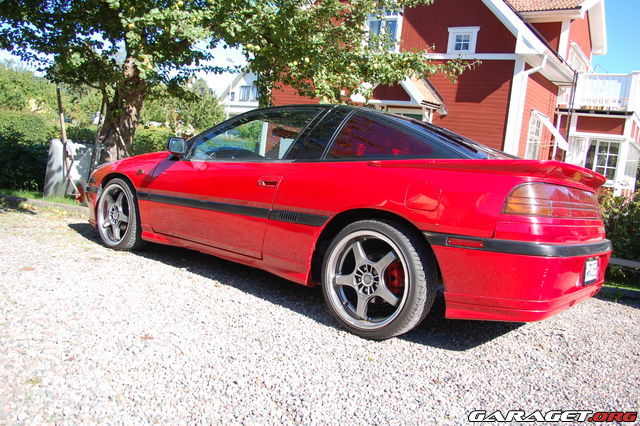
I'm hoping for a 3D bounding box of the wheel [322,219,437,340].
[{"bbox_3d":[0.310,0.351,2.578,0.615,0.615,0.220,9,3,37],"label":"wheel"}]

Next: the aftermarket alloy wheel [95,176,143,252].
[{"bbox_3d":[-1.639,0.026,4.061,0.615,0.615,0.220,9,3,37],"label":"aftermarket alloy wheel"}]

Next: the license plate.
[{"bbox_3d":[1.469,0.316,2.590,0.020,0.115,0.520,5,1,37],"label":"license plate"}]

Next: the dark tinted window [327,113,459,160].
[{"bbox_3d":[0.421,-0.418,2.600,0.803,0.348,0.050,6,-23,34],"label":"dark tinted window"}]

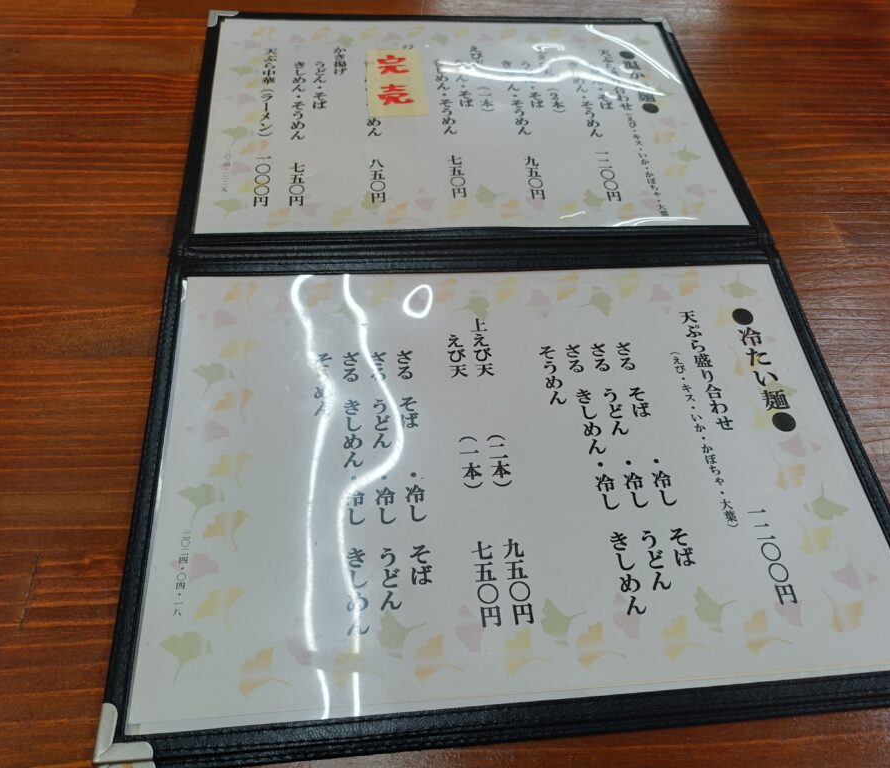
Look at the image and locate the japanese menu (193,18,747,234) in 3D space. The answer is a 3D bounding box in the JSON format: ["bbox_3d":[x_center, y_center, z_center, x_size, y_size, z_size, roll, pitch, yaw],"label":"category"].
[{"bbox_3d":[0.010,-0.163,0.447,0.298,0.003,0.207,-2,56,-6],"label":"japanese menu"}]

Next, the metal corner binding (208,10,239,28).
[{"bbox_3d":[-0.145,-0.239,0.487,0.019,0.004,0.020,-2,56,-6],"label":"metal corner binding"}]

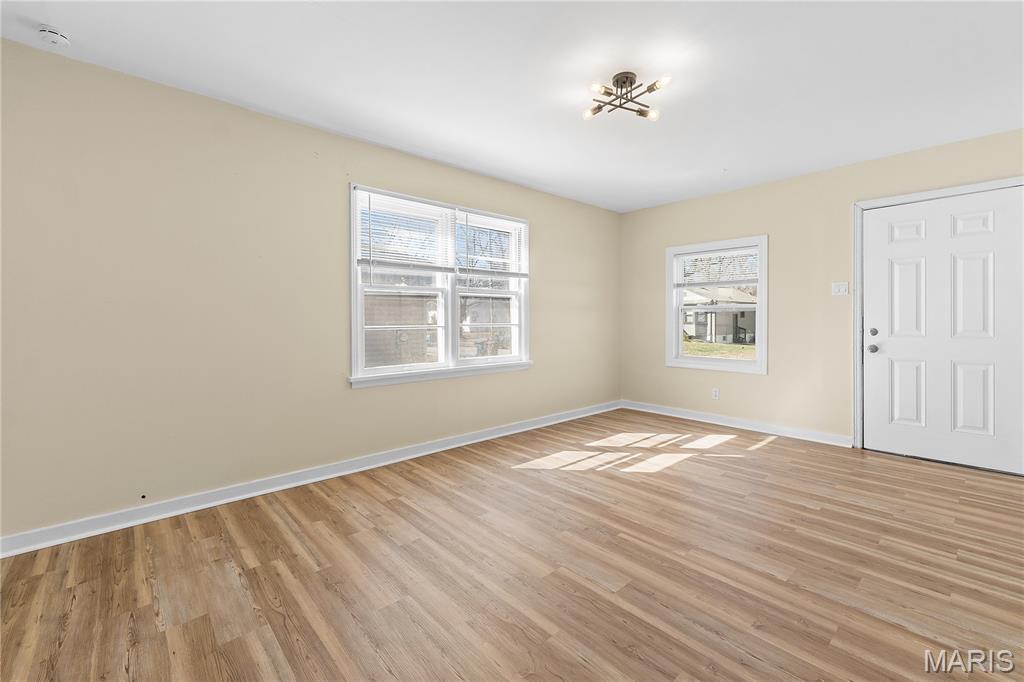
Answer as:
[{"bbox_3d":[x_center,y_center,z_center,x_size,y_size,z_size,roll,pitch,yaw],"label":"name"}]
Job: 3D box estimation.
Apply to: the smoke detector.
[{"bbox_3d":[-2.080,-1.383,1.940,0.105,0.045,0.105,-3,4,-42],"label":"smoke detector"}]

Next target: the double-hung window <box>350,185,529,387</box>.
[{"bbox_3d":[-0.519,-0.422,3.717,1.769,1.482,0.100,-3,4,-42],"label":"double-hung window"}]

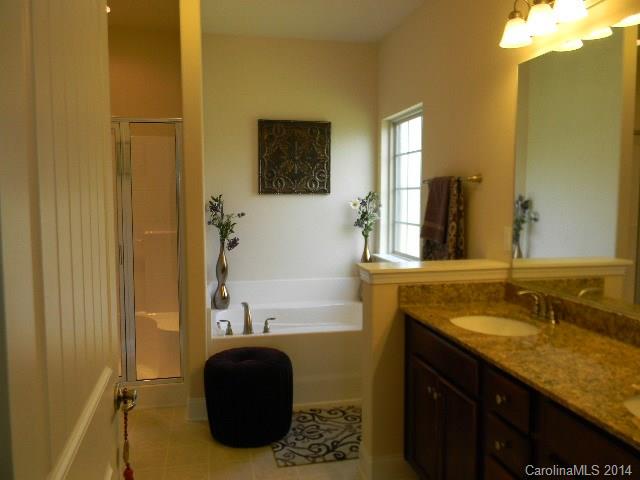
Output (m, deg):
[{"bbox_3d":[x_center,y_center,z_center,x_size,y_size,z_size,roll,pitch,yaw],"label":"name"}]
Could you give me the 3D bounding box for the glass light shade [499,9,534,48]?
[{"bbox_3d":[0.882,-0.951,2.341,0.145,0.155,0.145,-1,5,-13],"label":"glass light shade"}]

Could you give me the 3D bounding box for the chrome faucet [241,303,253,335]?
[{"bbox_3d":[-0.506,0.527,3.497,0.060,0.200,0.180,-1,5,-13],"label":"chrome faucet"}]

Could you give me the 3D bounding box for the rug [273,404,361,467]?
[{"bbox_3d":[0.165,1.171,3.200,0.960,0.010,0.680,-1,5,-13],"label":"rug"}]

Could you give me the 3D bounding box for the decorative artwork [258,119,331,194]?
[{"bbox_3d":[-0.212,-0.693,4.372,0.615,0.605,0.040,-1,5,-13],"label":"decorative artwork"}]

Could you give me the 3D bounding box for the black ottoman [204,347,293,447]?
[{"bbox_3d":[-0.431,0.944,3.158,0.520,0.470,0.520,-1,5,-13],"label":"black ottoman"}]

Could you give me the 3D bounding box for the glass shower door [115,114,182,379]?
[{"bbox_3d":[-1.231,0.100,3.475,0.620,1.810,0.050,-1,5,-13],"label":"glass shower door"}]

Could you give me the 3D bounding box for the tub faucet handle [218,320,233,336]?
[{"bbox_3d":[-0.621,0.583,3.421,0.083,0.102,0.050,-1,5,-14],"label":"tub faucet handle"}]

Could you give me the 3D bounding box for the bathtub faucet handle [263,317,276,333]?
[{"bbox_3d":[-0.345,0.571,3.530,0.095,0.110,0.055,-1,5,-12],"label":"bathtub faucet handle"}]

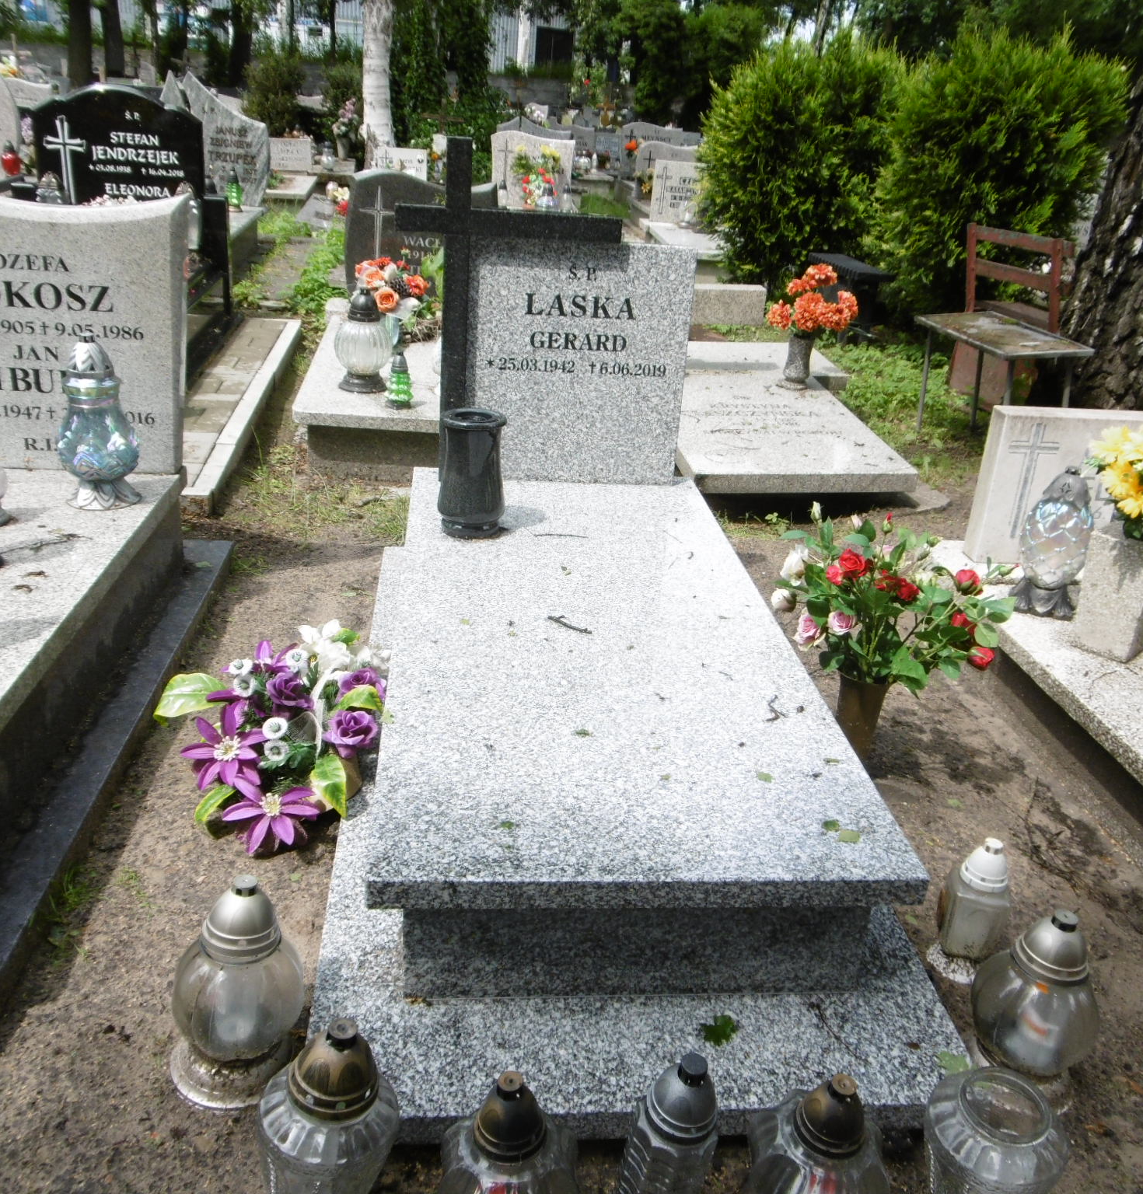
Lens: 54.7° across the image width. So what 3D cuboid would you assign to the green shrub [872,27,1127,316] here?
[{"bbox_3d":[3.415,-3.314,8.900,1.950,2.200,1.850,1,23,-7],"label":"green shrub"}]

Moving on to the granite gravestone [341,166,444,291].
[{"bbox_3d":[-0.732,-1.750,5.412,0.742,0.629,0.097,1,25,-7],"label":"granite gravestone"}]

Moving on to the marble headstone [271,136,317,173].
[{"bbox_3d":[-3.540,-5.603,13.967,0.520,0.410,0.100,1,23,-7],"label":"marble headstone"}]

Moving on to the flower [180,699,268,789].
[{"bbox_3d":[-0.656,0.279,2.090,0.160,0.060,0.160,2,66,-5],"label":"flower"}]

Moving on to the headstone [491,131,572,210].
[{"bbox_3d":[-0.340,-3.753,9.710,0.720,0.710,0.100,1,23,-7],"label":"headstone"}]

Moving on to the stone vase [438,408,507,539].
[{"bbox_3d":[-0.237,-0.294,2.624,0.170,0.279,0.170,1,25,-7],"label":"stone vase"}]

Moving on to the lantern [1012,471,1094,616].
[{"bbox_3d":[1.157,-0.134,2.606,0.155,0.340,0.155,1,23,-7],"label":"lantern"}]

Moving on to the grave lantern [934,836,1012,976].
[{"bbox_3d":[0.631,0.467,1.707,0.095,0.215,0.095,1,23,-7],"label":"grave lantern"}]

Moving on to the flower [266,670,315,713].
[{"bbox_3d":[-0.546,0.182,2.141,0.089,0.063,0.085,-1,65,-1],"label":"flower"}]

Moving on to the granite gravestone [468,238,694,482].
[{"bbox_3d":[0.003,-0.615,2.904,0.596,0.615,0.080,1,18,-7],"label":"granite gravestone"}]

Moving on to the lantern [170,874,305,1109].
[{"bbox_3d":[-0.441,0.514,1.464,0.175,0.339,0.175,6,24,-9],"label":"lantern"}]

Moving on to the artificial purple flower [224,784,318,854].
[{"bbox_3d":[-0.531,0.392,1.951,0.167,0.073,0.141,-1,65,-1],"label":"artificial purple flower"}]

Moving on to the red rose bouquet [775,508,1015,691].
[{"bbox_3d":[0.611,0.003,2.100,0.440,0.330,0.380,1,23,-7],"label":"red rose bouquet"}]

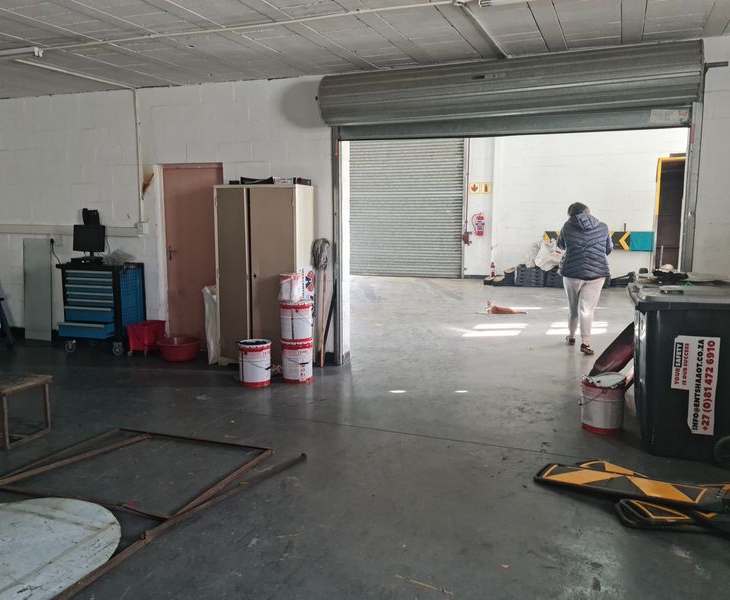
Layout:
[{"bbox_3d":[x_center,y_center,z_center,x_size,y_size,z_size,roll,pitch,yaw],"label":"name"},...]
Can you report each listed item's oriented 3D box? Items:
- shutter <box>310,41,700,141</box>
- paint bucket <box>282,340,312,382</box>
[{"bbox_3d":[1.119,-1.756,5.402,3.149,0.618,0.458,3,8,22],"label":"shutter"},{"bbox_3d":[-0.629,0.562,5.817,0.295,0.360,0.295,-1,8,-6],"label":"paint bucket"}]

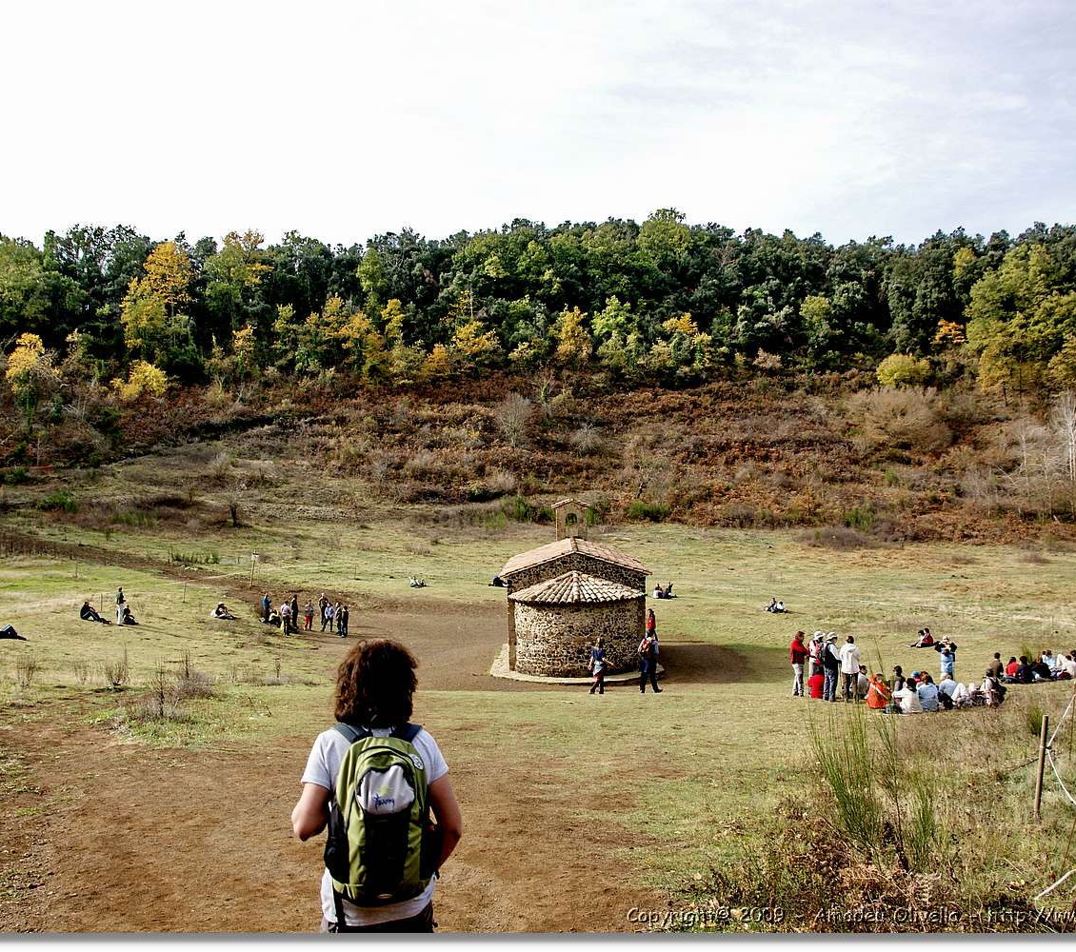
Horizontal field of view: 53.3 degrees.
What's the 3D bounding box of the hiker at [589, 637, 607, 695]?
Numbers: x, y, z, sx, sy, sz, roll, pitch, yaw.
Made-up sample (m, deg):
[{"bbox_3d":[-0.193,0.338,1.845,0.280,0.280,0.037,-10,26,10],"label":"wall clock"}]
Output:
[{"bbox_3d":[1.752,5.555,31.300,0.500,1.630,0.500,-1,0,-41],"label":"hiker"}]

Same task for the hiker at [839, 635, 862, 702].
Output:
[{"bbox_3d":[7.942,4.903,27.200,0.540,1.670,0.420,-1,0,-9],"label":"hiker"}]

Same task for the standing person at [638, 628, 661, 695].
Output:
[{"bbox_3d":[3.162,5.308,30.500,0.580,1.740,0.550,0,0,38],"label":"standing person"}]

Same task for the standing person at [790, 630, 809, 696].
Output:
[{"bbox_3d":[7.036,5.058,28.800,0.480,1.740,0.500,0,0,-9],"label":"standing person"}]

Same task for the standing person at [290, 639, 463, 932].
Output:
[{"bbox_3d":[-0.445,1.311,3.030,0.520,1.700,0.480,-1,0,-3],"label":"standing person"}]

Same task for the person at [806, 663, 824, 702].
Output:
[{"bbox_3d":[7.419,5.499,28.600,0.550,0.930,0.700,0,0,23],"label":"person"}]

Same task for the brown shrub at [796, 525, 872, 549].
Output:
[{"bbox_3d":[23.329,4.752,84.000,5.900,1.800,4.000,-1,0,0],"label":"brown shrub"}]

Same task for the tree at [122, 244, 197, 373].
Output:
[{"bbox_3d":[-52.268,-23.368,148.000,10.500,18.600,10.000,0,0,0],"label":"tree"}]

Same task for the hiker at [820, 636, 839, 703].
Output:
[{"bbox_3d":[7.473,4.876,27.300,0.500,1.740,0.520,-1,0,-22],"label":"hiker"}]

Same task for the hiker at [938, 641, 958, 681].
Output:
[{"bbox_3d":[11.042,5.207,28.900,0.580,1.680,0.450,-1,0,13],"label":"hiker"}]

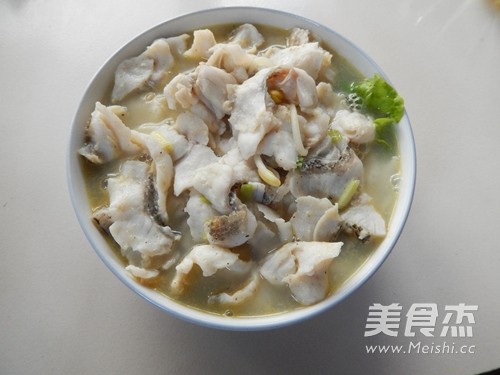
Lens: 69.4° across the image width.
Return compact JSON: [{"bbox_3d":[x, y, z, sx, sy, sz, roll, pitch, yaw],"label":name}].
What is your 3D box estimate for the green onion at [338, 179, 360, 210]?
[{"bbox_3d":[0.061,0.004,0.222,0.006,0.005,0.022,31,73,9],"label":"green onion"}]

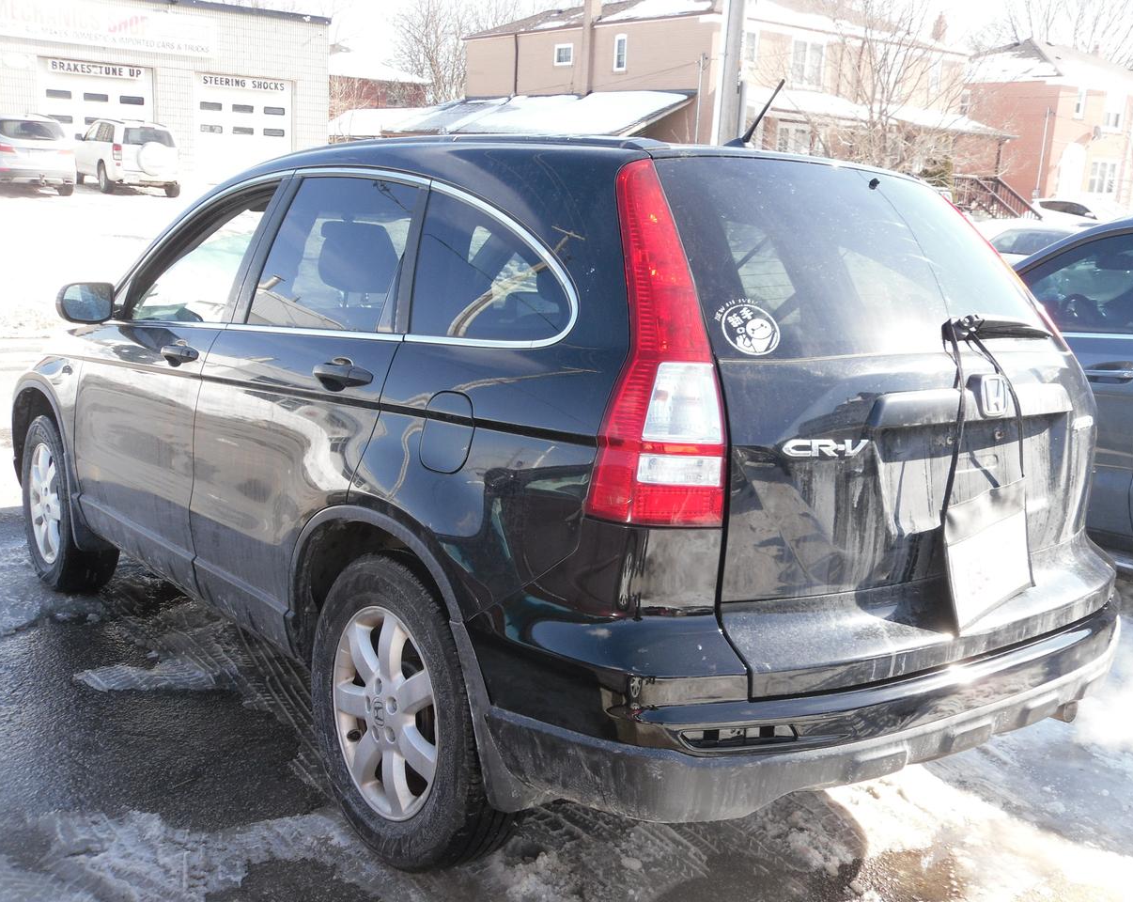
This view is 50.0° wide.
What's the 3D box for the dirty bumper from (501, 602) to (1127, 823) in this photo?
[{"bbox_3d":[0.707,0.414,2.691,1.800,0.370,0.540,-5,11,-38],"label":"dirty bumper"}]

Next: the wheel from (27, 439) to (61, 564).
[{"bbox_3d":[-1.978,0.201,4.787,0.170,0.470,0.470,-5,11,-38],"label":"wheel"}]

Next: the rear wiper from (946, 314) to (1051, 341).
[{"bbox_3d":[0.928,-0.257,2.580,0.075,0.062,0.465,10,12,42],"label":"rear wiper"}]

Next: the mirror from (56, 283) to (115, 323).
[{"bbox_3d":[-1.565,-0.479,3.941,0.200,0.142,0.120,-5,11,-38],"label":"mirror"}]

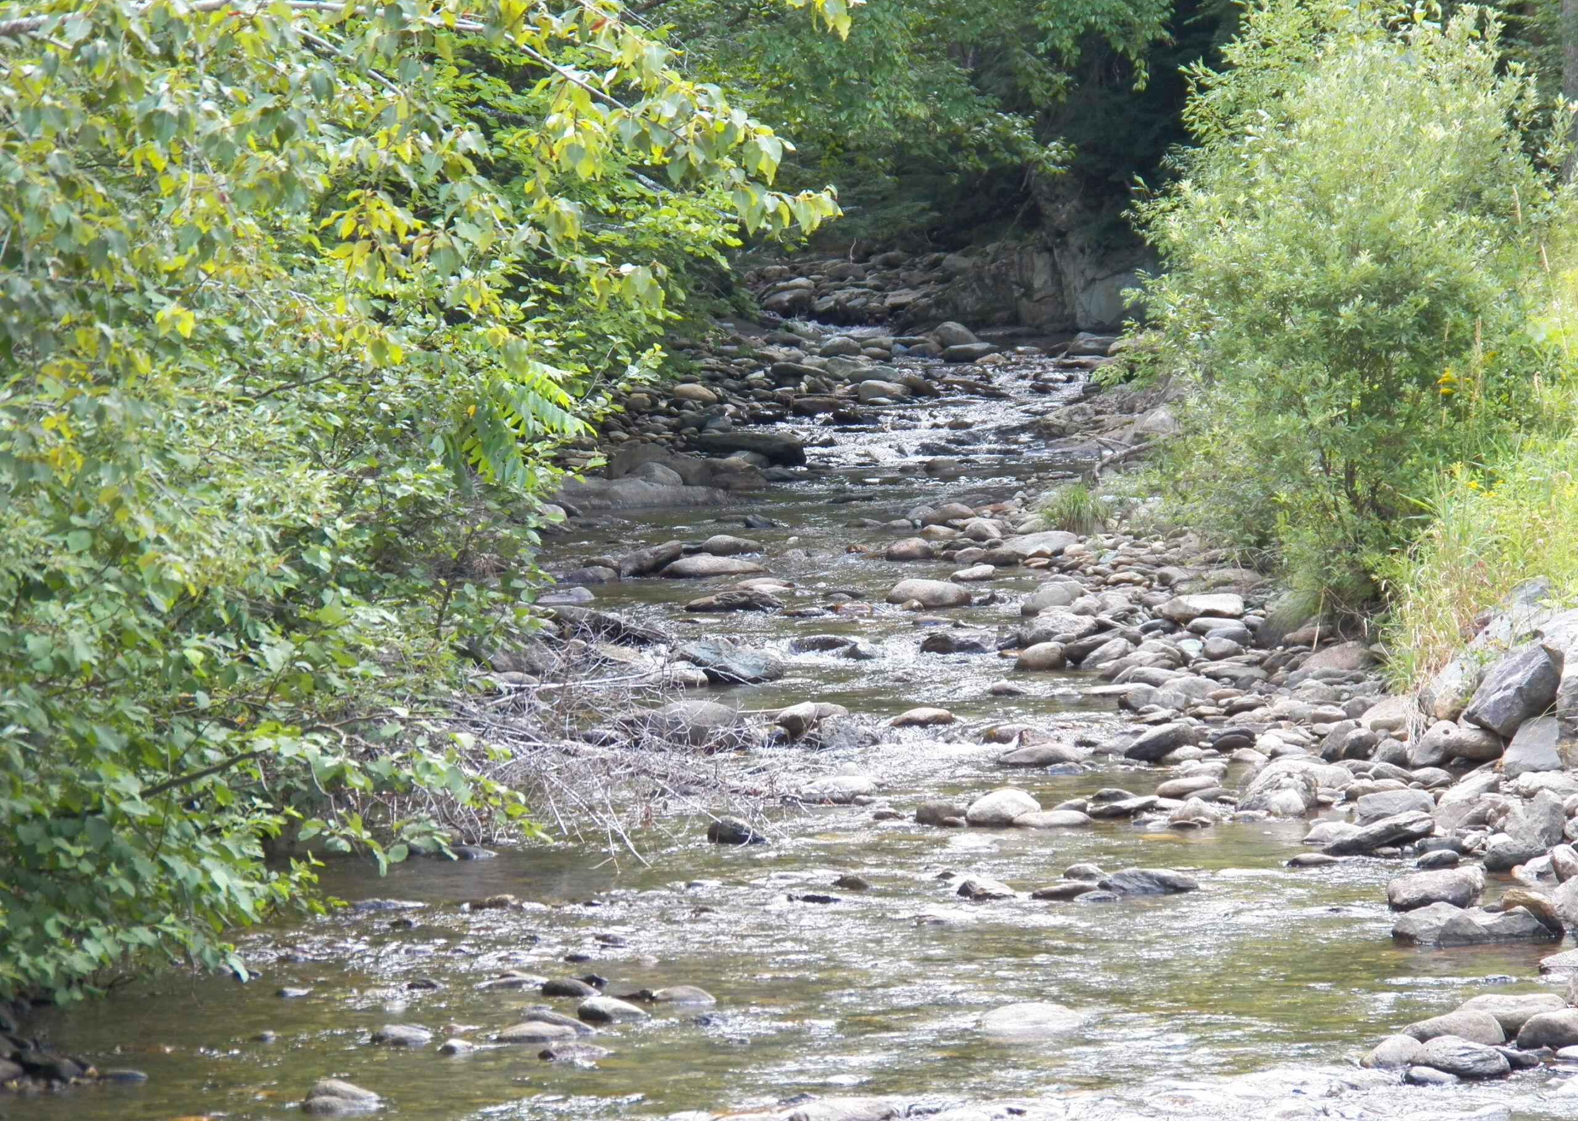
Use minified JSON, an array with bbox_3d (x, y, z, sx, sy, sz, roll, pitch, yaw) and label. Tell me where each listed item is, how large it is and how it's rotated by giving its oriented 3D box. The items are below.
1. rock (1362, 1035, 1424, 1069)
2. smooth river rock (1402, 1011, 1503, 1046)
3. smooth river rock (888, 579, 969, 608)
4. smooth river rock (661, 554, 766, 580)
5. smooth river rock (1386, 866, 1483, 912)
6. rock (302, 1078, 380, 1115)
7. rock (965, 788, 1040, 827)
[{"bbox_3d":[1.770,1.438,18.769,0.198,0.107,0.158,0,7,0],"label":"rock"},{"bbox_3d":[1.967,1.397,19.020,0.314,0.124,0.212,0,7,0],"label":"smooth river rock"},{"bbox_3d":[0.602,0.152,27.906,0.364,0.134,0.261,0,7,0],"label":"smooth river rock"},{"bbox_3d":[-0.337,0.038,28.779,0.469,0.120,0.304,0,7,0],"label":"smooth river rock"},{"bbox_3d":[2.120,1.083,21.128,0.316,0.159,0.214,0,7,0],"label":"smooth river rock"},{"bbox_3d":[-1.267,1.521,18.185,0.223,0.113,0.167,0,7,0],"label":"rock"},{"bbox_3d":[0.754,0.875,22.684,0.270,0.143,0.210,0,7,0],"label":"rock"}]

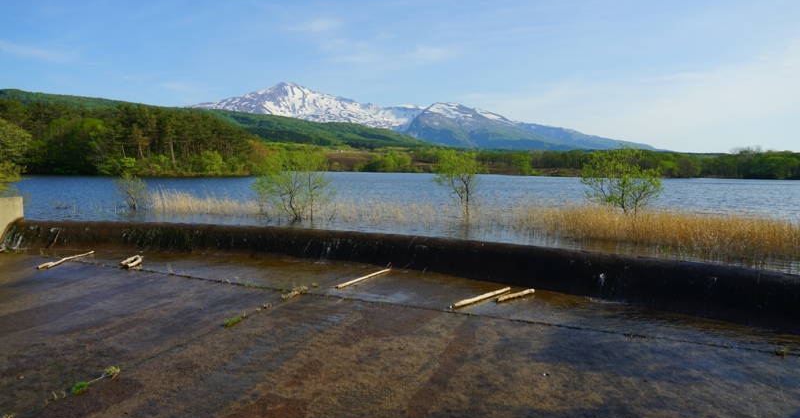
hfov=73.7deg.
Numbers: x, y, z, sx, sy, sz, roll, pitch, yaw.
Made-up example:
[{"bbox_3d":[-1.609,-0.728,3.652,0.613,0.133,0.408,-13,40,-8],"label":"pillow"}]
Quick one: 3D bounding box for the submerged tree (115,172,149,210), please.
[{"bbox_3d":[-17.998,-1.189,35.819,2.350,2.520,2.230,0,4,0],"label":"submerged tree"}]

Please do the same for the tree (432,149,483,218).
[{"bbox_3d":[3.213,-1.363,29.579,2.700,3.960,2.700,0,4,0],"label":"tree"}]

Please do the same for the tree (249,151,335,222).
[{"bbox_3d":[-5.820,-1.313,28.793,4.420,3.880,3.600,0,4,0],"label":"tree"}]

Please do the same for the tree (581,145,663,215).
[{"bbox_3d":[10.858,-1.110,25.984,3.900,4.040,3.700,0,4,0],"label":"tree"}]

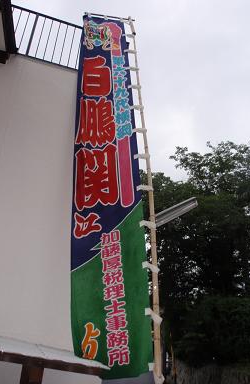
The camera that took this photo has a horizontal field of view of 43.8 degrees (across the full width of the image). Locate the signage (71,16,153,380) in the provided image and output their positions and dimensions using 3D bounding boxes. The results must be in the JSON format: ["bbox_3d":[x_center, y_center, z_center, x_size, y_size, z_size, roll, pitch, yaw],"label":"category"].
[{"bbox_3d":[-0.197,-0.686,4.090,0.830,5.410,0.150,3,-29,-9],"label":"signage"}]

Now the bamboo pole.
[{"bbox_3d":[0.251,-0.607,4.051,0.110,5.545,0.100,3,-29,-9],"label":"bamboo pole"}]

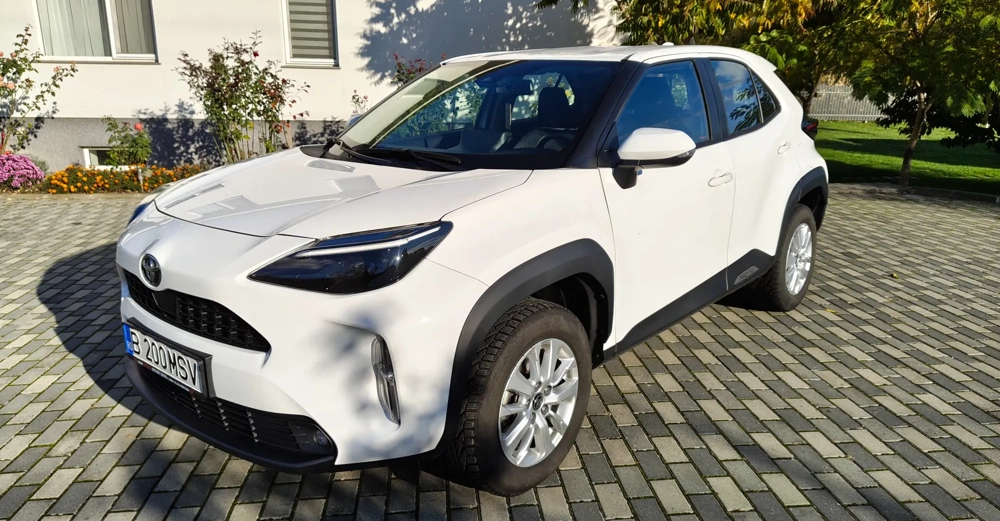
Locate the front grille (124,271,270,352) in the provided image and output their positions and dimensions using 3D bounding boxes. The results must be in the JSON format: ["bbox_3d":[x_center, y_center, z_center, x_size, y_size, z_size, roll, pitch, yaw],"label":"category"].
[{"bbox_3d":[-1.013,0.128,2.186,0.870,0.150,0.130,11,18,39],"label":"front grille"}]

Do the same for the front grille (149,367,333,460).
[{"bbox_3d":[-0.985,0.436,2.293,1.200,0.200,0.170,11,18,39],"label":"front grille"}]

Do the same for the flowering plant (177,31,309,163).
[{"bbox_3d":[-3.771,-2.187,10.168,1.870,2.140,1.300,0,14,0],"label":"flowering plant"}]

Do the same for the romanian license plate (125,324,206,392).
[{"bbox_3d":[-1.061,0.303,2.170,0.520,0.115,0.025,11,18,39],"label":"romanian license plate"}]

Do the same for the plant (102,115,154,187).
[{"bbox_3d":[-5.391,-1.565,10.075,0.730,1.000,0.650,0,14,0],"label":"plant"}]

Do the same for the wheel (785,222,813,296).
[{"bbox_3d":[1.752,-0.015,4.235,0.170,0.440,0.440,11,18,39],"label":"wheel"}]

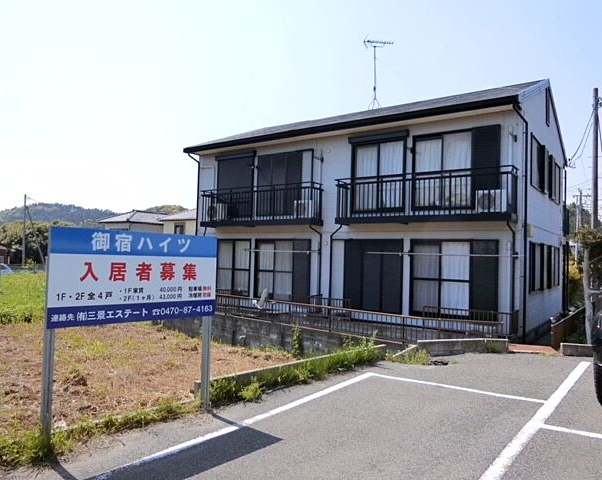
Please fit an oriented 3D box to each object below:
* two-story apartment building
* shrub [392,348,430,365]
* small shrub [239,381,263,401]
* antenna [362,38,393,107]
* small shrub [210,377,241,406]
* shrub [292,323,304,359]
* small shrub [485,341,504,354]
[{"bbox_3d":[2.806,-1.054,17.142,11.460,7.520,8.830,0,-2,36],"label":"two-story apartment building"},{"bbox_3d":[1.844,1.945,7.750,0.600,0.250,0.400,1,-2,14],"label":"shrub"},{"bbox_3d":[-0.619,1.895,5.780,0.280,0.260,0.260,2,-2,-6],"label":"small shrub"},{"bbox_3d":[2.912,-6.256,17.367,1.020,2.750,0.500,2,-2,-7],"label":"antenna"},{"bbox_3d":[-0.937,1.855,5.660,0.350,0.350,0.320,2,-2,-9],"label":"small shrub"},{"bbox_3d":[-0.089,2.544,11.700,0.300,0.900,0.300,2,-2,0],"label":"shrub"},{"bbox_3d":[3.433,1.907,8.200,0.310,0.240,0.240,1,-2,23],"label":"small shrub"}]

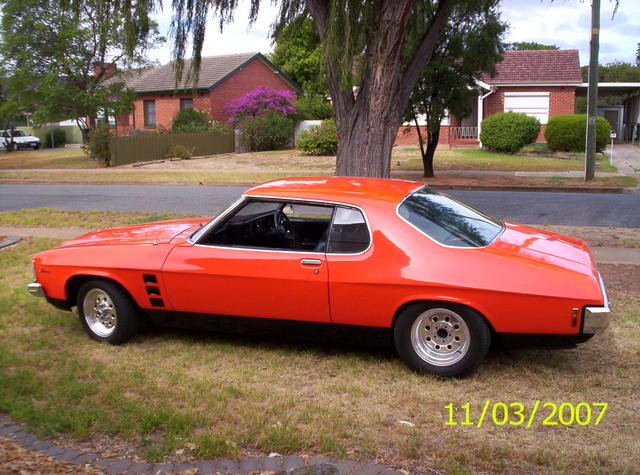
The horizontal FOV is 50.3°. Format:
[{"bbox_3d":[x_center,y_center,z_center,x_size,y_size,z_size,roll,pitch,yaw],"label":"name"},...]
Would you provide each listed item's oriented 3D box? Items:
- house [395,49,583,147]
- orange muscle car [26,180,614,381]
[{"bbox_3d":[8.210,-7.885,38.736,11.500,5.200,9.000,1,9,14],"label":"house"},{"bbox_3d":[-0.097,0.181,5.929,4.780,1.360,1.880,2,9,18],"label":"orange muscle car"}]

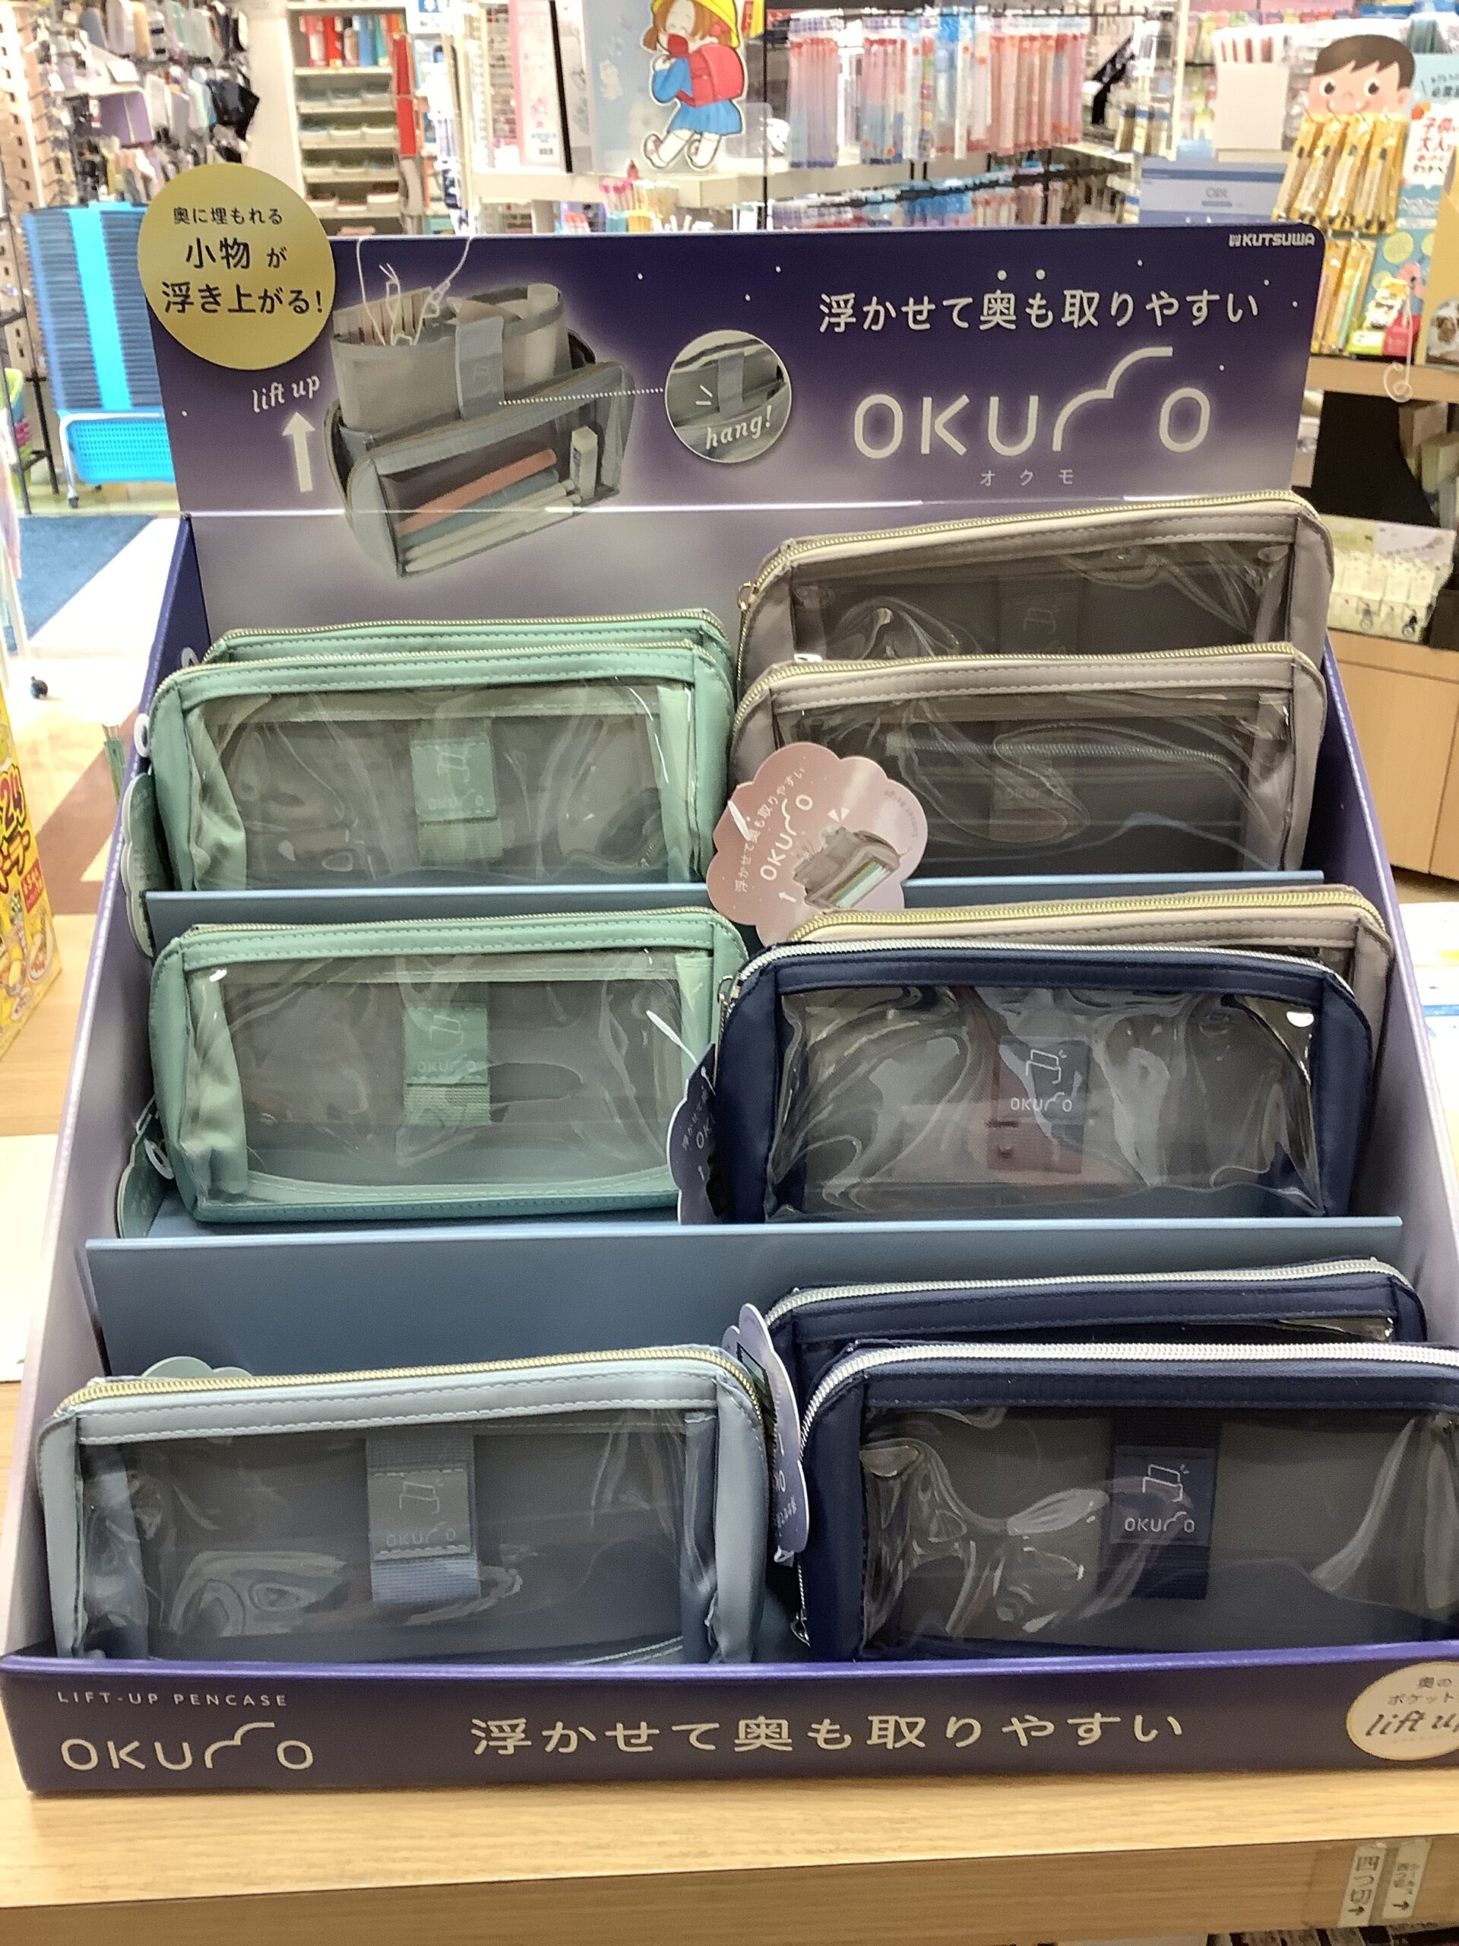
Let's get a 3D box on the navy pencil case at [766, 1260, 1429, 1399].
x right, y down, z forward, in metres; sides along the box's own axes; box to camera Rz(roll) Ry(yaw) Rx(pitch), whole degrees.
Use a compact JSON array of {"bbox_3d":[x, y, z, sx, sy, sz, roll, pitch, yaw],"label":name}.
[{"bbox_3d":[0.113,0.138,0.538,0.203,0.097,0.054,-2,19,0],"label":"navy pencil case"}]

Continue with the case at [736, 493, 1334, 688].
[{"bbox_3d":[0.107,-0.109,0.607,0.203,0.097,0.054,-4,19,0],"label":"case"}]

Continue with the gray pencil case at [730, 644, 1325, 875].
[{"bbox_3d":[0.104,-0.061,0.605,0.203,0.097,0.054,-2,19,0],"label":"gray pencil case"}]

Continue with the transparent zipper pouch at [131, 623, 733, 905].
[{"bbox_3d":[-0.100,-0.062,0.609,0.203,0.097,0.054,-2,19,-1],"label":"transparent zipper pouch"}]

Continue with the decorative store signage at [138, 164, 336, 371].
[{"bbox_3d":[-0.173,-0.248,0.613,0.068,0.068,0.003,-1,24,-1],"label":"decorative store signage"}]

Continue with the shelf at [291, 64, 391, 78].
[{"bbox_3d":[-1.990,-4.721,9.137,0.540,0.035,0.320,-1,24,0],"label":"shelf"}]

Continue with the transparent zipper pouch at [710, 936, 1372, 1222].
[{"bbox_3d":[0.097,0.038,0.544,0.203,0.097,0.054,1,19,2],"label":"transparent zipper pouch"}]

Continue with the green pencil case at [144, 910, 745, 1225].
[{"bbox_3d":[-0.095,0.028,0.595,0.203,0.097,0.054,-2,19,0],"label":"green pencil case"}]

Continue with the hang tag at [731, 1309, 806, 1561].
[{"bbox_3d":[0.011,0.131,0.507,0.003,0.070,0.068,-9,25,-18],"label":"hang tag"}]

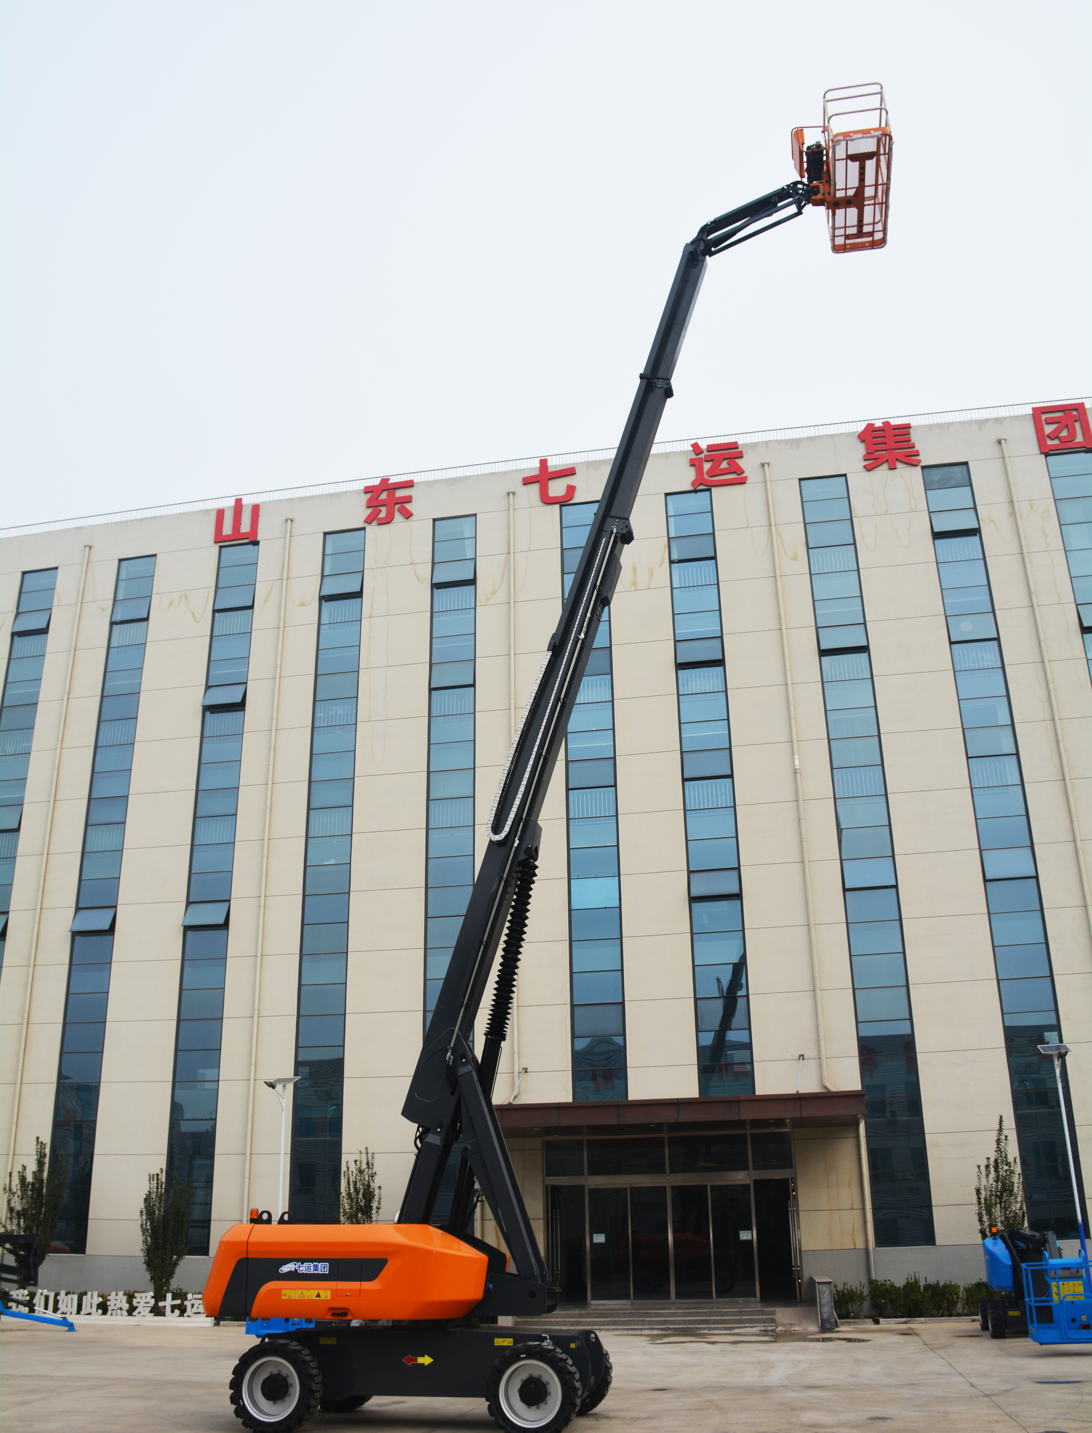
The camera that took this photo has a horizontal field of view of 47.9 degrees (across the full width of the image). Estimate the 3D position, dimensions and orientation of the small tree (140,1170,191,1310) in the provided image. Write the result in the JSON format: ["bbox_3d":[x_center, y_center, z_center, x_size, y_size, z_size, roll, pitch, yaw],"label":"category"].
[{"bbox_3d":[-9.771,13.338,31.226,1.400,3.500,1.400,-5,-21,10],"label":"small tree"}]

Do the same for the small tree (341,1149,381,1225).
[{"bbox_3d":[-4.520,12.688,30.282,1.150,3.900,1.150,-5,-21,10],"label":"small tree"}]

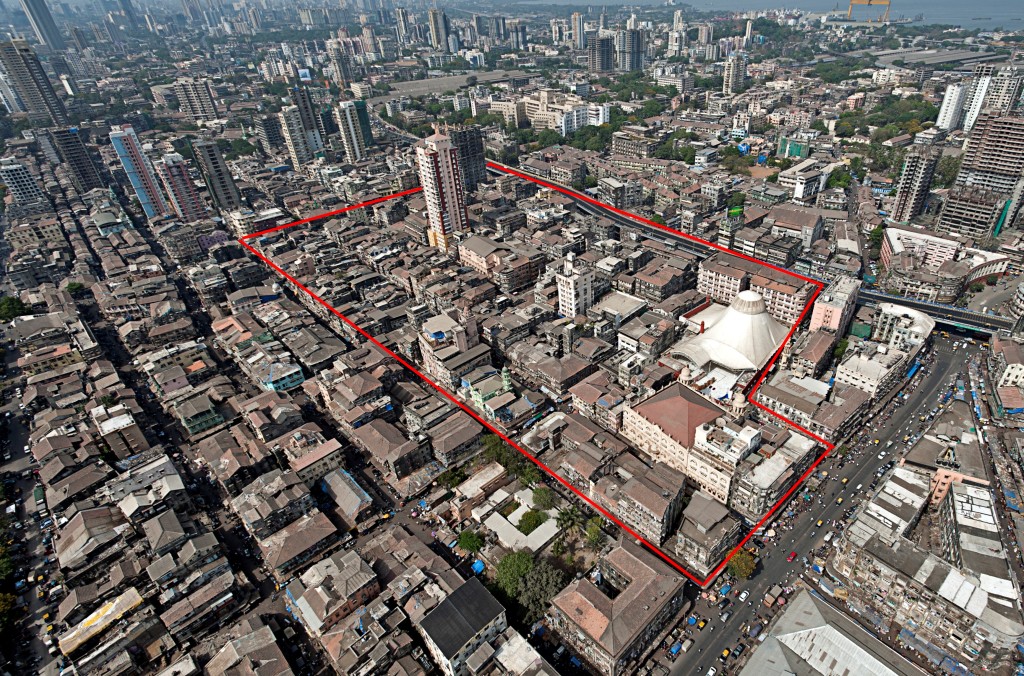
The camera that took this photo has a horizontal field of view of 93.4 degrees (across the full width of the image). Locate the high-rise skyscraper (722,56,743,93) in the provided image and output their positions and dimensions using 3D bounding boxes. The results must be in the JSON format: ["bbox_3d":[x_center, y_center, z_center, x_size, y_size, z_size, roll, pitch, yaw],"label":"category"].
[{"bbox_3d":[308.820,-369.060,673.090,26.800,48.900,14.700,-22,40,-24],"label":"high-rise skyscraper"}]

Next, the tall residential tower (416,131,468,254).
[{"bbox_3d":[-41.780,-87.390,295.950,16.000,72.100,18.900,-28,43,-29],"label":"tall residential tower"}]

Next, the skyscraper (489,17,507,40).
[{"bbox_3d":[-41.050,-894.400,1401.110,36.800,64.200,29.400,-31,45,-33],"label":"skyscraper"}]

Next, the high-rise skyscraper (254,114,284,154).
[{"bbox_3d":[-257.560,-218.890,519.340,18.700,38.400,19.800,28,46,35],"label":"high-rise skyscraper"}]

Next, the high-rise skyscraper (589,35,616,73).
[{"bbox_3d":[156.600,-497.100,848.300,30.000,55.000,28.000,-22,41,-25],"label":"high-rise skyscraper"}]

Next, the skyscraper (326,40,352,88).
[{"bbox_3d":[-281.900,-453.900,797.200,21.000,70.000,25.000,29,47,36],"label":"skyscraper"}]

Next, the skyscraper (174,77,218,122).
[{"bbox_3d":[-393.300,-296.100,601.000,34.000,50.000,17.000,-17,39,-19],"label":"skyscraper"}]

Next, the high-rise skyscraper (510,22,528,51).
[{"bbox_3d":[17.670,-775.660,1240.330,30.900,58.100,26.200,-31,45,-33],"label":"high-rise skyscraper"}]

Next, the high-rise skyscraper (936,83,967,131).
[{"bbox_3d":[458.500,-240.500,503.000,12.500,45.000,13.000,-14,38,-15],"label":"high-rise skyscraper"}]

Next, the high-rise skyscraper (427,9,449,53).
[{"bbox_3d":[-174.300,-729.300,1143.500,37.000,90.000,28.000,-18,39,-21],"label":"high-rise skyscraper"}]

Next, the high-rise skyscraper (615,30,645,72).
[{"bbox_3d":[208.300,-500.300,840.400,31.000,66.000,30.000,-20,40,-23],"label":"high-rise skyscraper"}]

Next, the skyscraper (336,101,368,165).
[{"bbox_3d":[-154.300,-196.600,463.500,17.000,60.000,16.000,-19,39,-21],"label":"skyscraper"}]

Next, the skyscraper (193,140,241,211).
[{"bbox_3d":[-233.280,-127.690,382.170,13.100,51.700,26.200,-28,43,-29],"label":"skyscraper"}]

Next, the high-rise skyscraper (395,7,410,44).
[{"bbox_3d":[-285.500,-809.500,1257.000,19.000,88.000,20.000,24,44,32],"label":"high-rise skyscraper"}]

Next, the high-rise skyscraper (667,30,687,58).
[{"bbox_3d":[340.500,-604.350,992.770,19.600,46.900,23.500,-31,45,-33],"label":"high-rise skyscraper"}]

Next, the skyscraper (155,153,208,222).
[{"bbox_3d":[-252.860,-115.400,369.200,15.900,48.900,17.100,28,47,35],"label":"skyscraper"}]

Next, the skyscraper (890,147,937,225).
[{"bbox_3d":[277.600,-103.100,332.500,18.000,50.000,12.500,-24,41,-27],"label":"skyscraper"}]

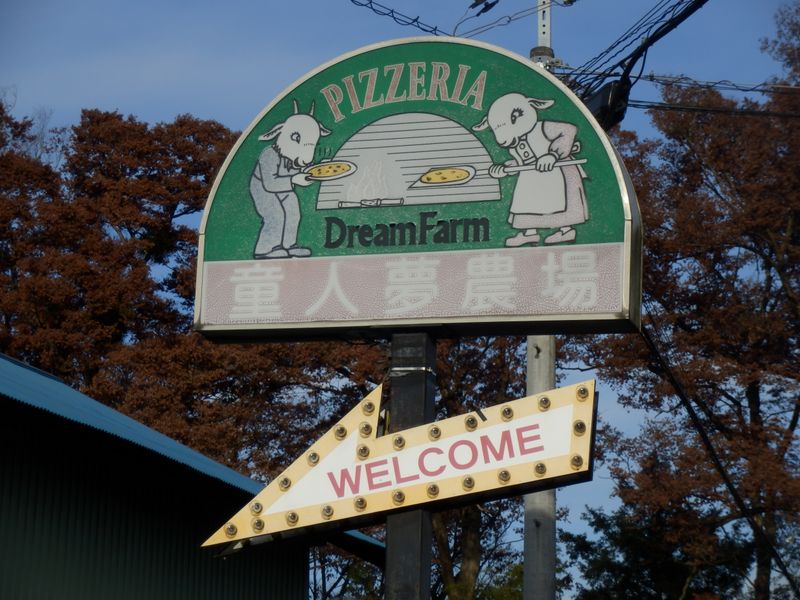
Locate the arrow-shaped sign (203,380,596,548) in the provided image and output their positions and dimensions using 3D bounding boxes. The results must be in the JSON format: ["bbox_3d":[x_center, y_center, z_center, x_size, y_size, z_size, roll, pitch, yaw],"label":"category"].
[{"bbox_3d":[0.012,0.803,14.587,2.098,0.728,0.240,-8,-15,13],"label":"arrow-shaped sign"}]

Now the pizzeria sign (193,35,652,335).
[{"bbox_3d":[0.100,-0.592,14.910,2.300,1.548,0.264,-2,-14,15],"label":"pizzeria sign"}]

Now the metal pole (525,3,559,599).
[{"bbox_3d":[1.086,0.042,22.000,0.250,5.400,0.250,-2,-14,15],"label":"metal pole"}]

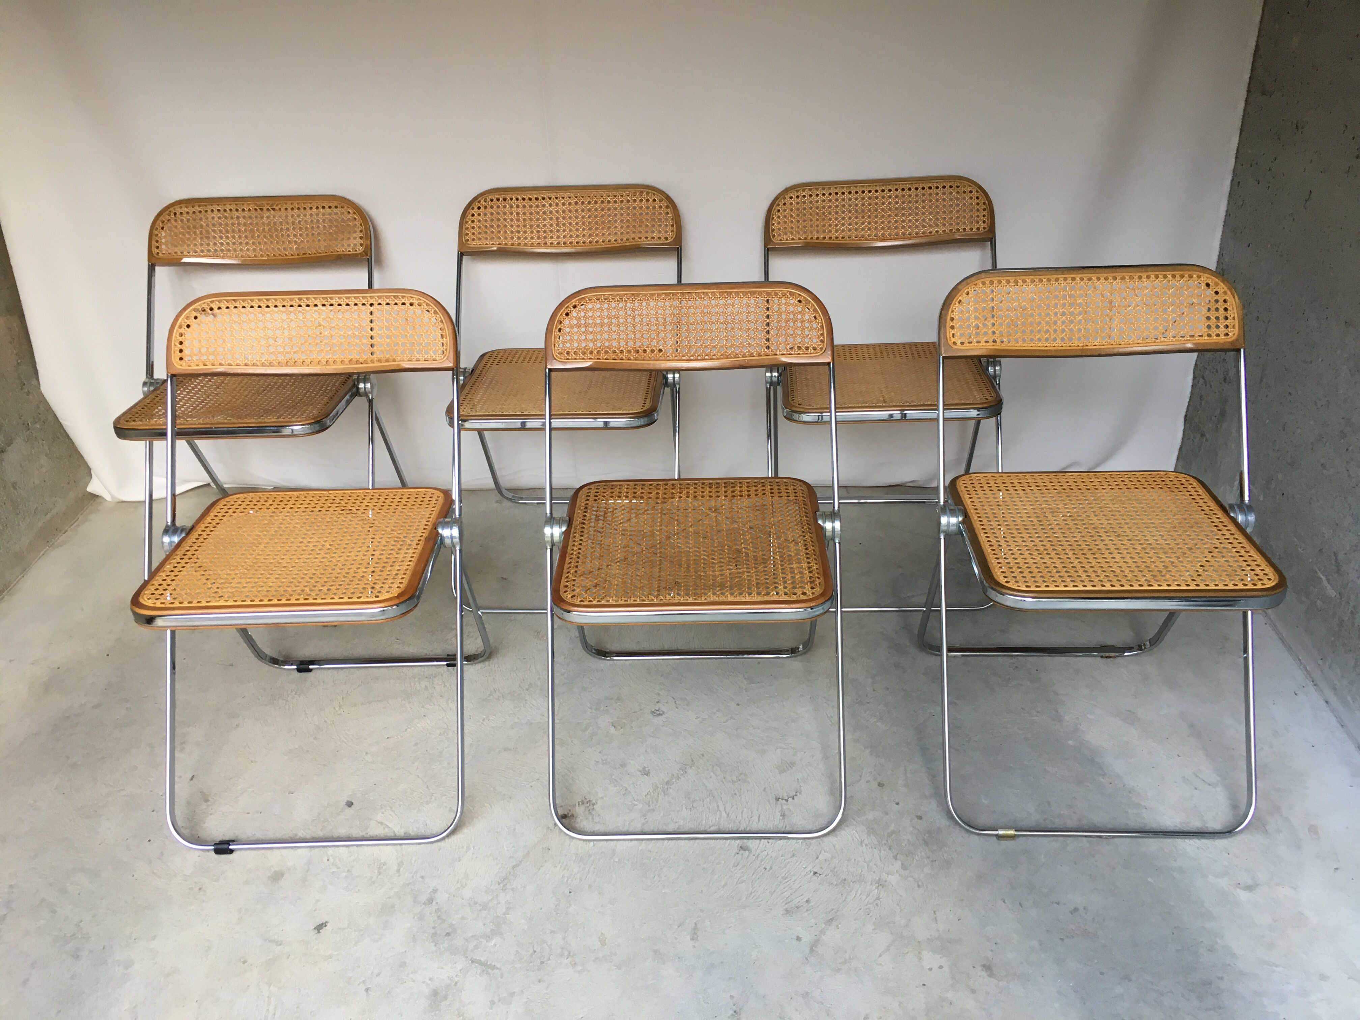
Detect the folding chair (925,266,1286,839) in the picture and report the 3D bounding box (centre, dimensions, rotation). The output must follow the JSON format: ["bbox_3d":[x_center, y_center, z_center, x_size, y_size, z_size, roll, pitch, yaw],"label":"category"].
[{"bbox_3d":[0.641,0.064,1.761,0.472,0.742,0.495,0,30,3],"label":"folding chair"}]

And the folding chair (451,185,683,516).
[{"bbox_3d":[-0.229,-0.224,2.318,0.472,0.742,0.495,0,30,4],"label":"folding chair"}]

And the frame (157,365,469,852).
[{"bbox_3d":[-0.573,0.135,1.810,0.472,0.647,0.477,-2,30,1],"label":"frame"}]

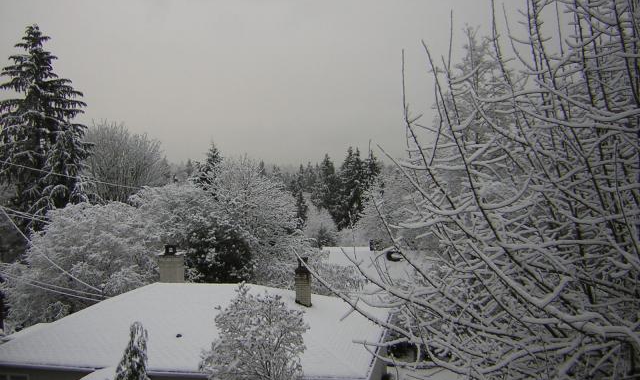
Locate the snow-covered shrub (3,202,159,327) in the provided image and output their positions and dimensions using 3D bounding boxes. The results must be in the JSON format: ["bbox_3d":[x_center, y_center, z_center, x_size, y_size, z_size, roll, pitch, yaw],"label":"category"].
[{"bbox_3d":[-11.854,3.919,33.047,7.700,6.600,7.000,0,1,0],"label":"snow-covered shrub"}]

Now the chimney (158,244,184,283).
[{"bbox_3d":[-5.324,2.677,23.810,0.700,1.420,0.700,0,1,10],"label":"chimney"}]

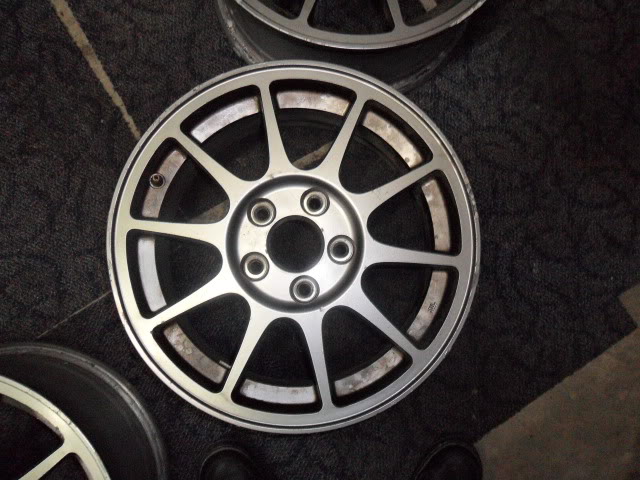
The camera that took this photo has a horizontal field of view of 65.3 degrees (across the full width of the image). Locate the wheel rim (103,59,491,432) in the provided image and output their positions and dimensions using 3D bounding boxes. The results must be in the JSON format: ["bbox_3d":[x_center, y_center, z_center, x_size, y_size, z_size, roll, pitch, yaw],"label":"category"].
[{"bbox_3d":[-0.032,0.009,0.688,0.443,0.194,0.443,0,86,-2],"label":"wheel rim"}]

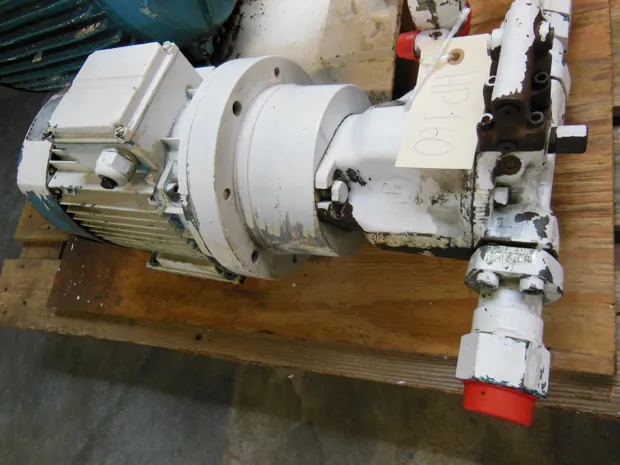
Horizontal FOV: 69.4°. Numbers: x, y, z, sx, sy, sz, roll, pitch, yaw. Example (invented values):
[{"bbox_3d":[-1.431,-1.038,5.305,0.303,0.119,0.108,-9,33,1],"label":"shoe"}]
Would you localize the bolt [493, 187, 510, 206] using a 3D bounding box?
[{"bbox_3d":[0.150,-0.028,0.350,0.011,0.015,0.015,5,111,28],"label":"bolt"}]

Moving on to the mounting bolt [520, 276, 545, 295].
[{"bbox_3d":[0.163,0.039,0.328,0.018,0.018,0.008,5,66,28],"label":"mounting bolt"}]

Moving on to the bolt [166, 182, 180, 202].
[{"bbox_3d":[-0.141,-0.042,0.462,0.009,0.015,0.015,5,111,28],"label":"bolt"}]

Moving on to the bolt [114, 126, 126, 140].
[{"bbox_3d":[-0.178,-0.094,0.421,0.010,0.005,0.010,5,66,28],"label":"bolt"}]

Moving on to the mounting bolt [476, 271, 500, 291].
[{"bbox_3d":[0.136,0.037,0.342,0.018,0.018,0.008,5,66,28],"label":"mounting bolt"}]

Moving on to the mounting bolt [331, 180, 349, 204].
[{"bbox_3d":[0.028,-0.037,0.411,0.008,0.018,0.019,5,111,28],"label":"mounting bolt"}]

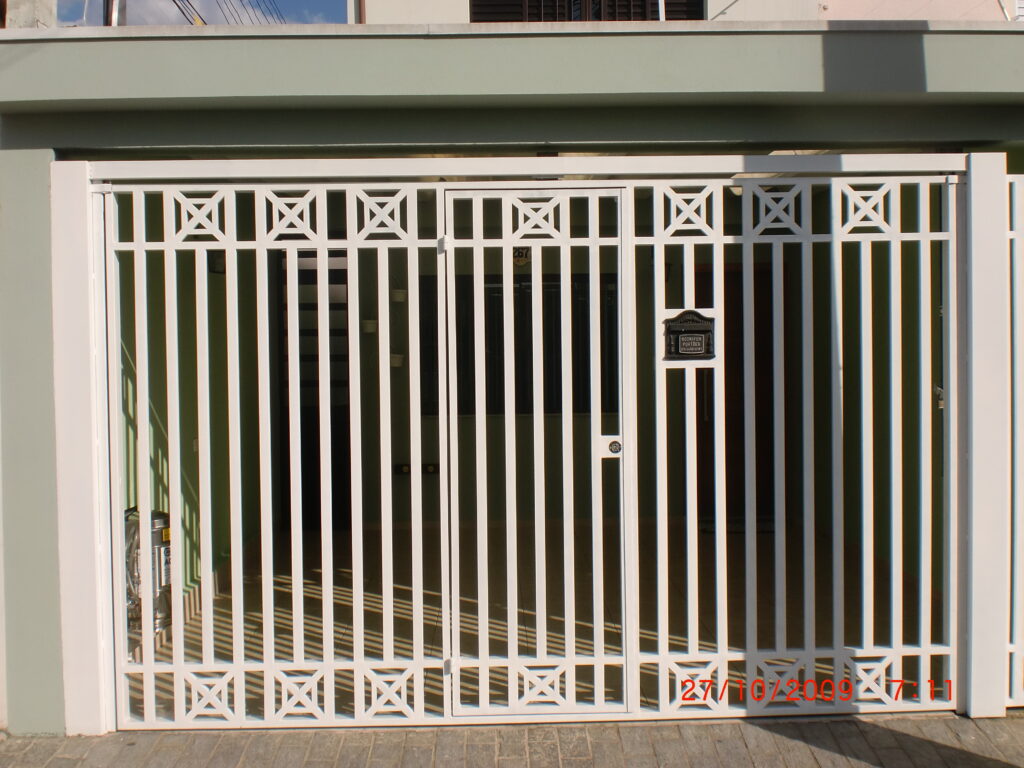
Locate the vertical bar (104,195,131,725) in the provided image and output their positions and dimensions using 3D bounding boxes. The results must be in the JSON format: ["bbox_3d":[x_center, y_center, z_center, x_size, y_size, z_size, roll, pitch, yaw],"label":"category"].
[{"bbox_3d":[-1.626,0.311,4.261,0.036,2.198,0.050,-1,1,-2],"label":"vertical bar"}]

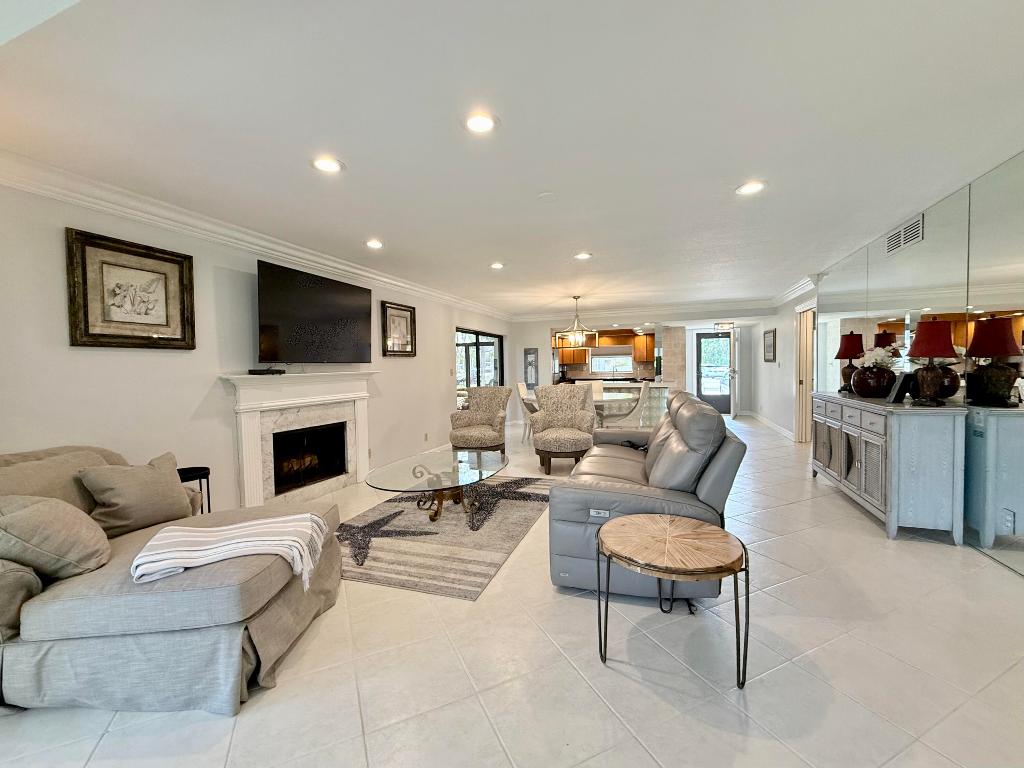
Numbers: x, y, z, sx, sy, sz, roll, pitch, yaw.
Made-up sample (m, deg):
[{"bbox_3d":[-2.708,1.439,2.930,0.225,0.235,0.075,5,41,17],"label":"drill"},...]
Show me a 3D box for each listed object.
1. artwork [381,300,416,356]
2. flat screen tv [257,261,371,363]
[{"bbox_3d":[-1.472,-0.704,5.496,0.041,0.692,0.699,0,2,20],"label":"artwork"},{"bbox_3d":[-1.862,-0.627,4.061,0.050,0.840,1.420,0,2,20],"label":"flat screen tv"}]

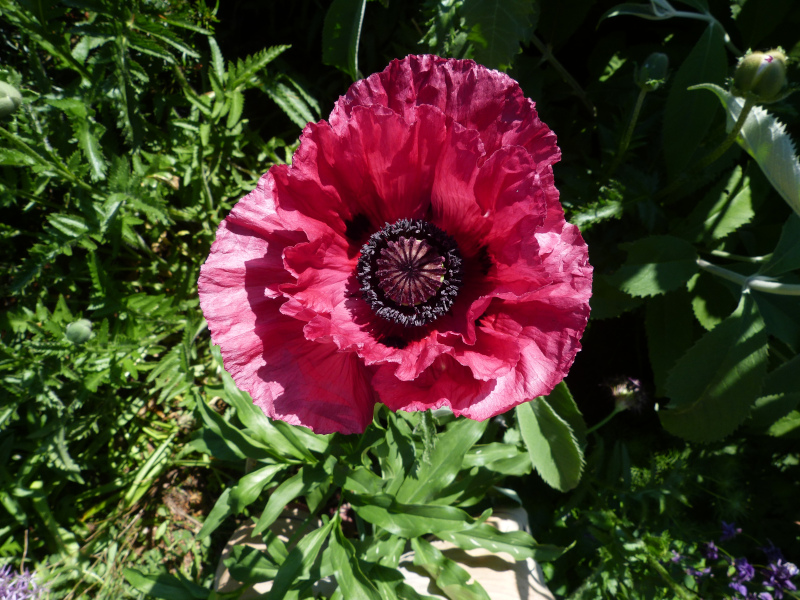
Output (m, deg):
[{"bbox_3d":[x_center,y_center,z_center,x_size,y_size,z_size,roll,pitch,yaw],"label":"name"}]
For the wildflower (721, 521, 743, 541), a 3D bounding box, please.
[{"bbox_3d":[0.400,0.279,0.700,0.025,0.022,0.025,17,61,10],"label":"wildflower"}]

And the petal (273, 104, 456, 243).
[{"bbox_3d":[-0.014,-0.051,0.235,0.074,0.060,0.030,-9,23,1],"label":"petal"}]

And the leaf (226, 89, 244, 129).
[{"bbox_3d":[-0.142,-0.166,0.500,0.013,0.007,0.035,12,73,4],"label":"leaf"}]

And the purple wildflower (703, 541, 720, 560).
[{"bbox_3d":[0.377,0.303,0.700,0.022,0.022,0.022,17,61,10],"label":"purple wildflower"}]

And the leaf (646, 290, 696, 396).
[{"bbox_3d":[0.216,0.035,0.460,0.044,0.012,0.088,-6,73,-2],"label":"leaf"}]

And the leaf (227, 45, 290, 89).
[{"bbox_3d":[-0.122,-0.202,0.500,0.066,0.012,0.022,-35,78,-9],"label":"leaf"}]

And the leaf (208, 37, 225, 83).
[{"bbox_3d":[-0.159,-0.208,0.500,0.012,0.007,0.042,-16,69,0],"label":"leaf"}]

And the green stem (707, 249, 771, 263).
[{"bbox_3d":[0.236,-0.031,0.400,0.046,0.006,0.006,3,72,6],"label":"green stem"}]

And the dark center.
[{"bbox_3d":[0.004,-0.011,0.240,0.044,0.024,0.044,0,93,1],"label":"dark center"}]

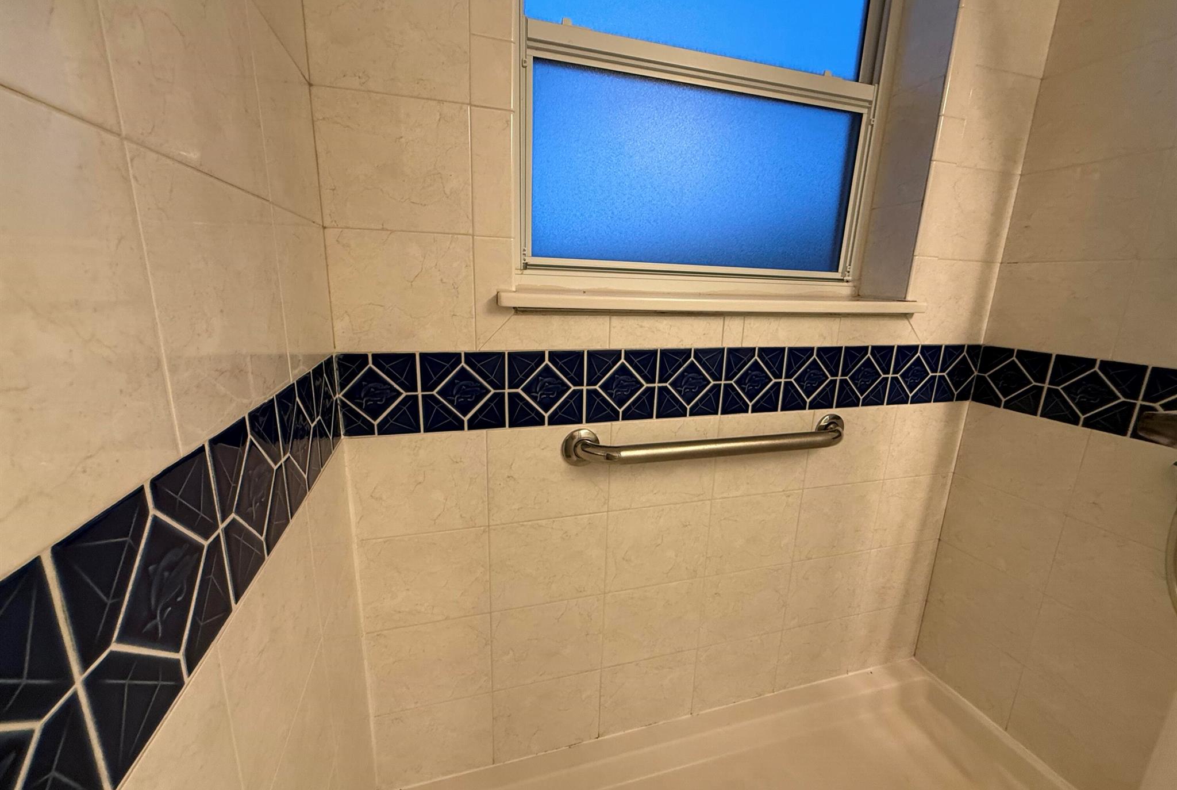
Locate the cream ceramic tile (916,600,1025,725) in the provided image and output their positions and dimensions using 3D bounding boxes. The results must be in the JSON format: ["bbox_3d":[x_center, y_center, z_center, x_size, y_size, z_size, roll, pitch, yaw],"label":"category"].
[{"bbox_3d":[1.036,0.735,1.313,0.010,0.198,0.251,-2,14,-16],"label":"cream ceramic tile"}]

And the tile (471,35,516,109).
[{"bbox_3d":[-0.158,-0.526,0.782,0.069,0.099,0.010,-2,14,-16],"label":"tile"}]

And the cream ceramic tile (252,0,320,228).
[{"bbox_3d":[-0.383,-0.333,0.609,0.009,0.196,0.241,-2,14,-16],"label":"cream ceramic tile"}]

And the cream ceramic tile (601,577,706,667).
[{"bbox_3d":[0.152,0.534,1.121,0.247,0.197,0.009,-2,14,-16],"label":"cream ceramic tile"}]

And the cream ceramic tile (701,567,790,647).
[{"bbox_3d":[0.394,0.528,1.200,0.249,0.197,0.010,-2,14,-16],"label":"cream ceramic tile"}]

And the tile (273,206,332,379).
[{"bbox_3d":[-0.390,-0.139,0.658,0.010,0.197,0.248,-2,14,-16],"label":"tile"}]

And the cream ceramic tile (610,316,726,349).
[{"bbox_3d":[0.161,-0.129,0.967,0.249,0.067,0.010,-2,14,-16],"label":"cream ceramic tile"}]

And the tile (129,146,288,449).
[{"bbox_3d":[-0.318,-0.083,0.422,0.010,0.197,0.253,-2,14,-16],"label":"tile"}]

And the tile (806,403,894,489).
[{"bbox_3d":[0.646,0.128,1.178,0.250,0.199,0.010,-2,14,-16],"label":"tile"}]

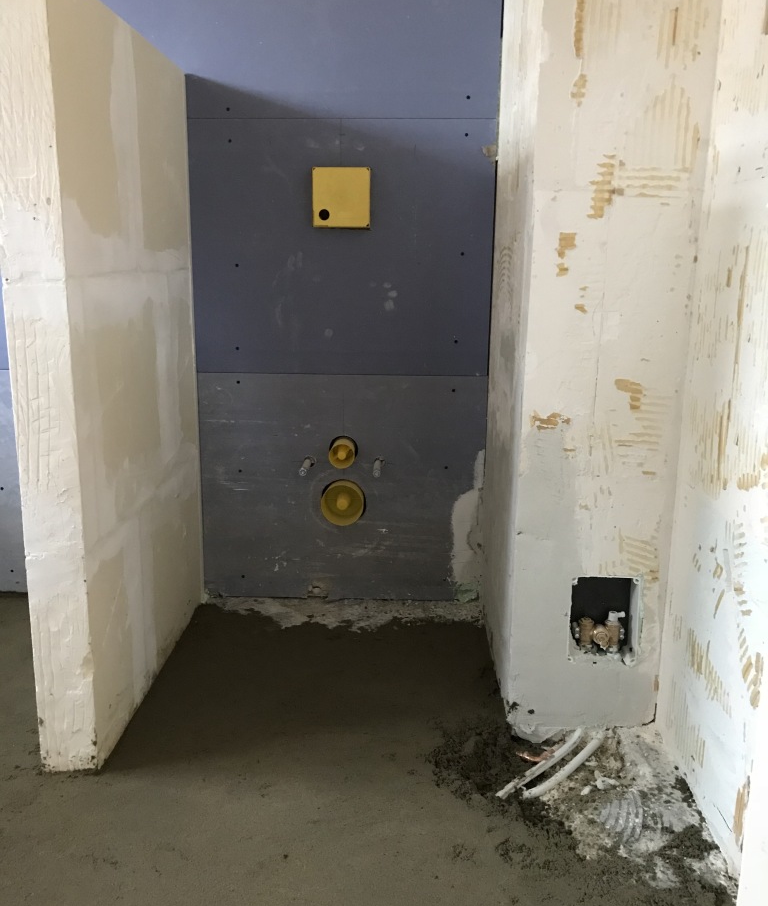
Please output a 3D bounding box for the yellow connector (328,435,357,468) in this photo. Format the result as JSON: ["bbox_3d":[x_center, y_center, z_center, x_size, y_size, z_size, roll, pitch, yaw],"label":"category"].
[{"bbox_3d":[-0.100,0.001,2.070,0.064,0.064,0.095,1,10,2],"label":"yellow connector"}]

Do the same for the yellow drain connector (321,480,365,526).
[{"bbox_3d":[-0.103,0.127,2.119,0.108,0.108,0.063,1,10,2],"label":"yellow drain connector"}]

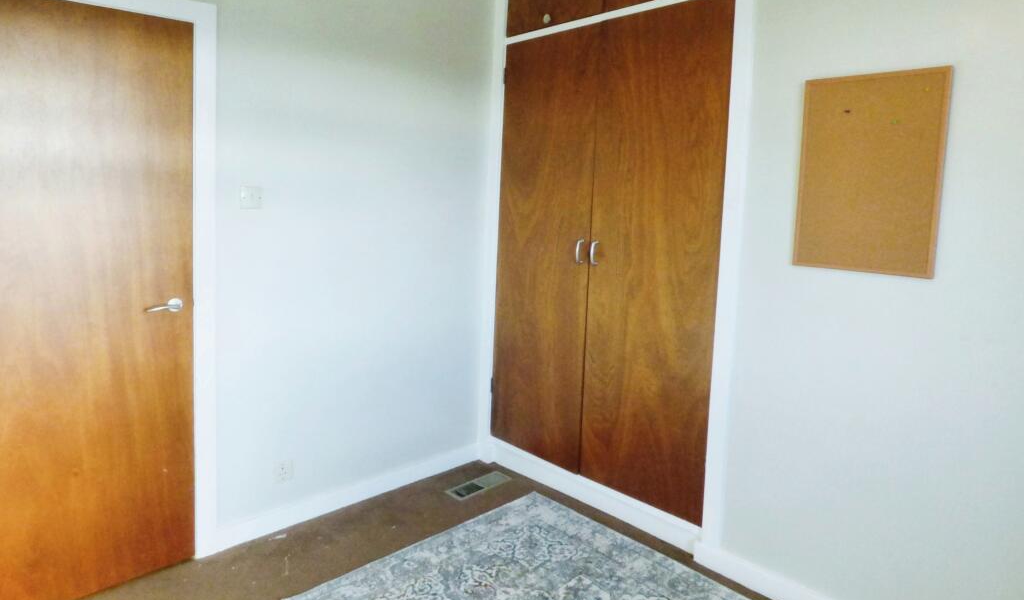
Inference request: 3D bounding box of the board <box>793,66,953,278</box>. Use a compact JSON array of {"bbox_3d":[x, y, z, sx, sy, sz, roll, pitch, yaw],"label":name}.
[{"bbox_3d":[1.099,-0.389,1.834,0.396,0.603,0.018,9,8,44],"label":"board"}]

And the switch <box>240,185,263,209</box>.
[{"bbox_3d":[-1.000,-0.396,2.279,0.086,0.088,0.012,-4,7,-40],"label":"switch"}]

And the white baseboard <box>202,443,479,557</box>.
[{"bbox_3d":[-0.680,0.860,2.681,1.300,0.096,0.018,-8,10,-39],"label":"white baseboard"}]

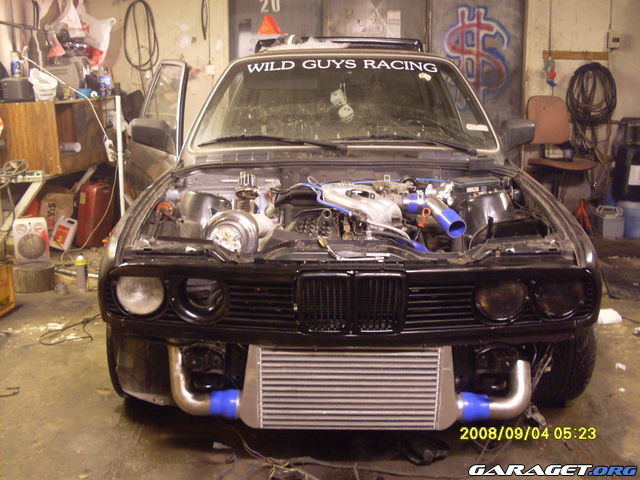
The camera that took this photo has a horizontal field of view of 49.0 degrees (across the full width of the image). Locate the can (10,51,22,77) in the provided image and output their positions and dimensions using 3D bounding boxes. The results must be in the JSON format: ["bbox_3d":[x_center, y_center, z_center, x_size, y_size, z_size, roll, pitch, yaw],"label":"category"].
[{"bbox_3d":[-2.269,-1.313,5.250,0.066,0.200,0.066,-5,14,-20],"label":"can"}]

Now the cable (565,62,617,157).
[{"bbox_3d":[2.425,-1.170,6.300,0.450,0.820,0.120,0,13,0],"label":"cable"}]

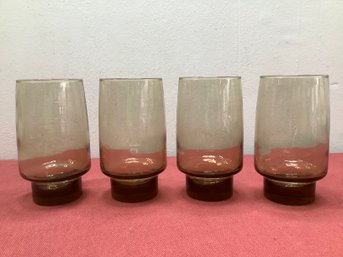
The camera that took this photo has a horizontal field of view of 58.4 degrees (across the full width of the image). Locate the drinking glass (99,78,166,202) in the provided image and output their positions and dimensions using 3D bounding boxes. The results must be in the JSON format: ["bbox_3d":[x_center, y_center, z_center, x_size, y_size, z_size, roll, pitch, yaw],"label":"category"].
[{"bbox_3d":[-0.040,0.010,0.322,0.070,0.122,0.070,-1,8,0],"label":"drinking glass"}]

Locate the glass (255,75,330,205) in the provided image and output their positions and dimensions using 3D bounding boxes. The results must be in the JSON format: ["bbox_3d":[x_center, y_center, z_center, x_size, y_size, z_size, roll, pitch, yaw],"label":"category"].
[{"bbox_3d":[0.121,0.010,0.309,0.070,0.122,0.070,-1,8,0],"label":"glass"}]

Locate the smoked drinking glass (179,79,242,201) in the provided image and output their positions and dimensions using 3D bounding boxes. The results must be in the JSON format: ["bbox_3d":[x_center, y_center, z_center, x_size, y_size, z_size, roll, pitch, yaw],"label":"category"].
[{"bbox_3d":[0.041,0.009,0.322,0.070,0.122,0.070,-1,8,0],"label":"smoked drinking glass"}]

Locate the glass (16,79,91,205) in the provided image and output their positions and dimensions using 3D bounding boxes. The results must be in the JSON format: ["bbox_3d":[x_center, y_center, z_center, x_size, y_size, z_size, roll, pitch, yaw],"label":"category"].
[{"bbox_3d":[-0.120,0.012,0.318,0.070,0.122,0.070,-1,8,0],"label":"glass"}]

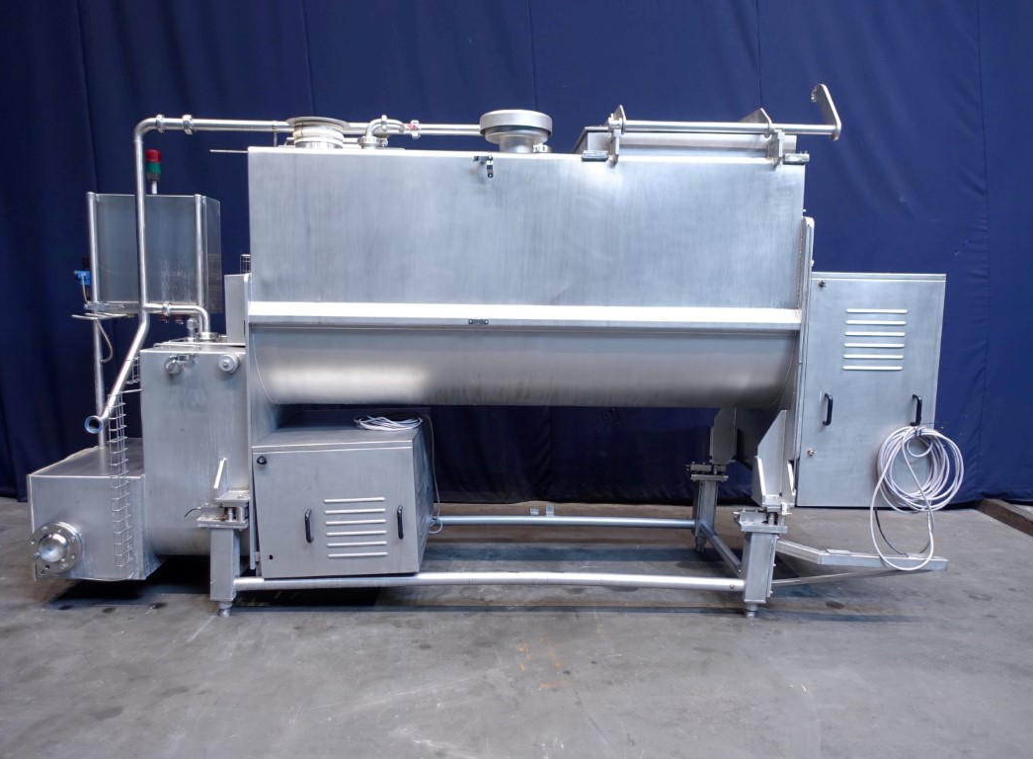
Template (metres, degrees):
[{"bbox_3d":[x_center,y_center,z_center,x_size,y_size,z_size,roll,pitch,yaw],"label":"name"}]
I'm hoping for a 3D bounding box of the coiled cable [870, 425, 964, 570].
[{"bbox_3d":[1.865,0.547,3.550,0.440,0.660,0.190,0,6,-2],"label":"coiled cable"}]

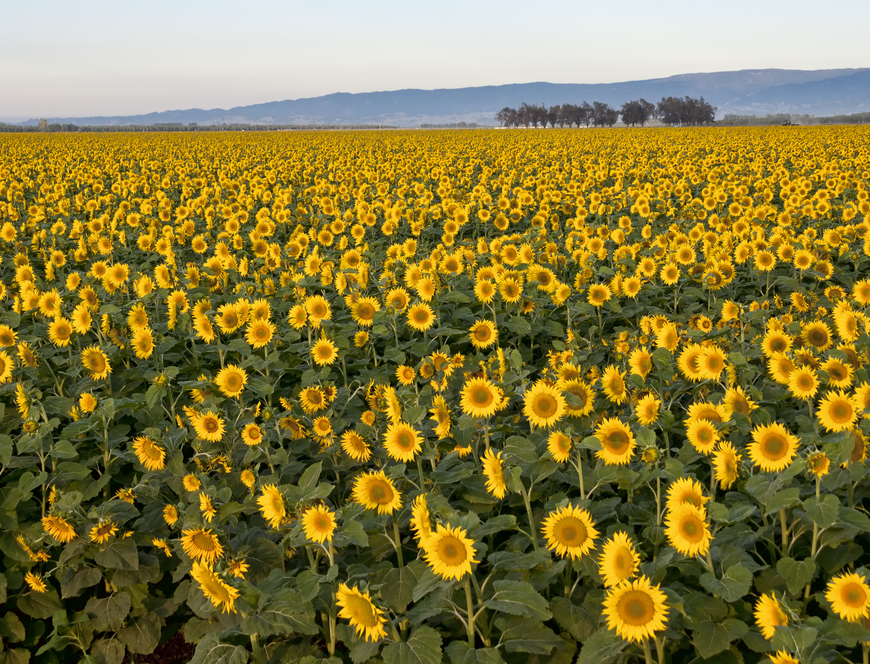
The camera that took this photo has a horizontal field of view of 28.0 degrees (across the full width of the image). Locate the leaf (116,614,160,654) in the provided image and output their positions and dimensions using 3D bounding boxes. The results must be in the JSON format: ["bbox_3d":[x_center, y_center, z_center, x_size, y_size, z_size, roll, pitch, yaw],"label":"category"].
[{"bbox_3d":[-1.515,1.540,8.900,0.220,0.220,0.080,-2,-34,-10],"label":"leaf"}]

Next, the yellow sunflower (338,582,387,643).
[{"bbox_3d":[-0.252,0.984,6.150,0.190,0.210,0.080,6,33,43],"label":"yellow sunflower"}]

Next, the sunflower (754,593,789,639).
[{"bbox_3d":[1.207,1.017,6.250,0.070,0.180,0.170,-11,12,-40],"label":"sunflower"}]

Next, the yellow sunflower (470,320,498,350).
[{"bbox_3d":[0.339,0.011,12.200,0.200,0.200,0.060,0,-1,5],"label":"yellow sunflower"}]

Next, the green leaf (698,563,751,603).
[{"bbox_3d":[1.080,0.932,6.500,0.190,0.130,0.130,0,7,6],"label":"green leaf"}]

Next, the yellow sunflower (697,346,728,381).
[{"bbox_3d":[1.667,0.189,10.500,0.206,0.210,0.076,4,6,31],"label":"yellow sunflower"}]

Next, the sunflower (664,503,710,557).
[{"bbox_3d":[0.925,0.723,6.400,0.195,0.195,0.065,5,-3,36],"label":"sunflower"}]

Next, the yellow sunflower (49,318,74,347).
[{"bbox_3d":[-2.850,0.011,13.300,0.215,0.225,0.075,2,4,18],"label":"yellow sunflower"}]

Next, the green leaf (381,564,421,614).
[{"bbox_3d":[-0.134,0.998,6.800,0.150,0.180,0.080,0,7,0],"label":"green leaf"}]

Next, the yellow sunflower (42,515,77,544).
[{"bbox_3d":[-1.547,0.809,7.200,0.145,0.135,0.060,5,42,38],"label":"yellow sunflower"}]

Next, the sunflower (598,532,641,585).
[{"bbox_3d":[0.630,0.781,6.000,0.065,0.195,0.195,7,0,-40],"label":"sunflower"}]

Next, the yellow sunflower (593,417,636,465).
[{"bbox_3d":[0.850,0.515,8.300,0.223,0.228,0.082,3,6,28],"label":"yellow sunflower"}]

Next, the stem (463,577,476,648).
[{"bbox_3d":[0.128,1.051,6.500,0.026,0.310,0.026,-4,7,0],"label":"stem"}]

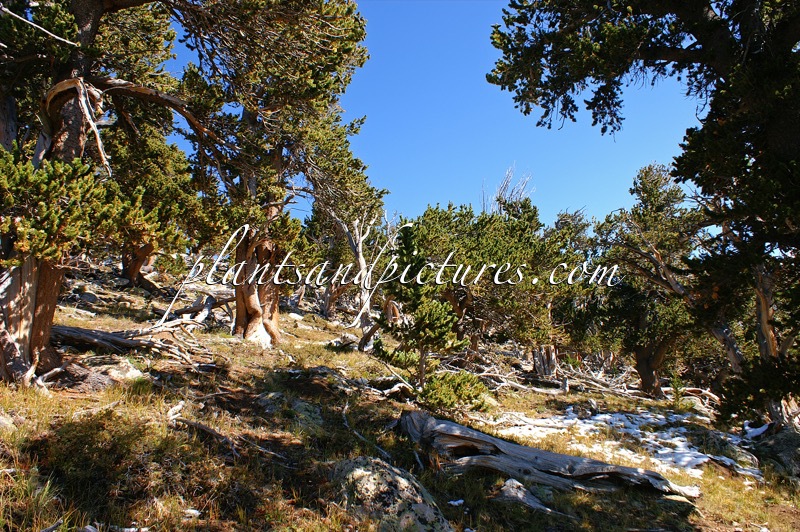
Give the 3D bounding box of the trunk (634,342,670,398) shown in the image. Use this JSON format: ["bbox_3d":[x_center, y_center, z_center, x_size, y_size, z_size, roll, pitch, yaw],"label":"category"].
[{"bbox_3d":[5.391,2.231,12.800,0.660,1.180,0.600,0,-3,0],"label":"trunk"}]

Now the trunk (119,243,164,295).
[{"bbox_3d":[-7.946,0.077,18.500,1.150,1.550,0.950,0,-3,0],"label":"trunk"}]

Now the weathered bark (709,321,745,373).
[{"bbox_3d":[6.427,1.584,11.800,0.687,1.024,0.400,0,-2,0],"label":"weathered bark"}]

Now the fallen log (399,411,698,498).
[{"bbox_3d":[1.449,1.830,5.850,2.750,0.430,0.580,7,-2,11],"label":"fallen log"}]

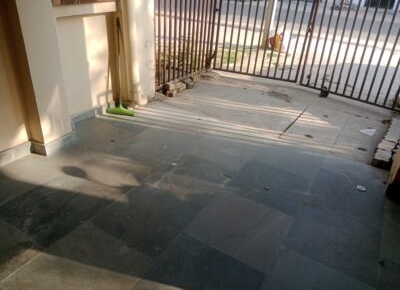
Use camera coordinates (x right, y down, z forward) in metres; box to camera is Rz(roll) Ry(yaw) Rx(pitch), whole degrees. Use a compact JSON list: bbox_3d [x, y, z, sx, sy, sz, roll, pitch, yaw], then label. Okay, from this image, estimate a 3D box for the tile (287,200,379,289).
[{"bbox_3d":[0.949,0.664,2.127,0.581,0.020,0.601,20,32,25],"label":"tile"}]

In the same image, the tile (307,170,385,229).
[{"bbox_3d":[1.260,0.438,2.587,0.581,0.020,0.598,20,32,25],"label":"tile"}]

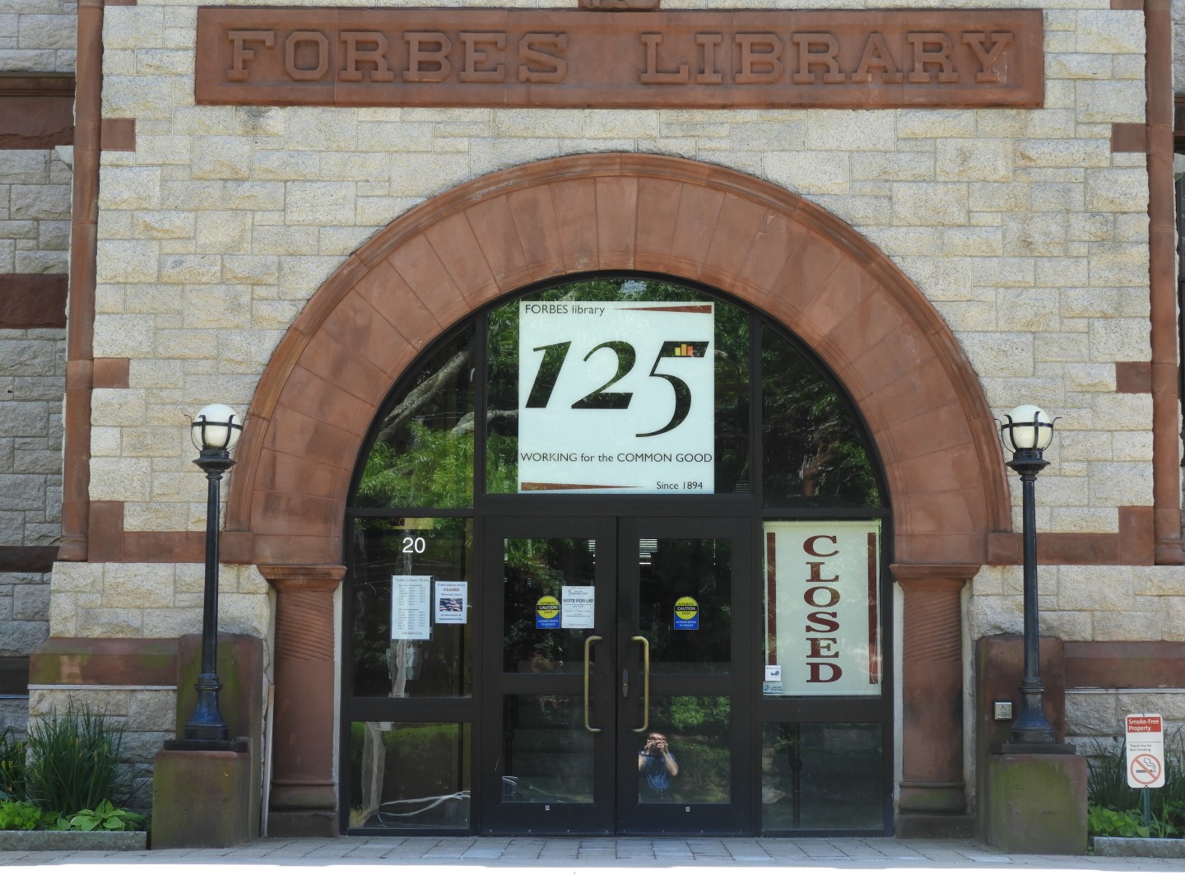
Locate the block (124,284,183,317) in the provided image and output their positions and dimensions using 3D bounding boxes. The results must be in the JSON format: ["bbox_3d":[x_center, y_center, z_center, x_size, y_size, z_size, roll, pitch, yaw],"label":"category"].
[{"bbox_3d":[-2.910,-0.947,18.254,0.379,0.214,0.200,0,-6,1],"label":"block"}]

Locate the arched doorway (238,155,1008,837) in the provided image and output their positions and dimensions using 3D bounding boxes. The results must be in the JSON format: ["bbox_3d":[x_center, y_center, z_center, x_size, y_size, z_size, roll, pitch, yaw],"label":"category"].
[{"bbox_3d":[0.198,0.339,18.355,5.091,4.532,0.600,0,-7,1],"label":"arched doorway"}]

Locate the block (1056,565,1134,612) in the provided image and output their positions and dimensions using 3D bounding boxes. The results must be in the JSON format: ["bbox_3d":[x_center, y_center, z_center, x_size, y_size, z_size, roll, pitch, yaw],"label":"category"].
[{"bbox_3d":[3.288,0.955,18.029,0.508,0.315,0.250,0,-7,1],"label":"block"}]

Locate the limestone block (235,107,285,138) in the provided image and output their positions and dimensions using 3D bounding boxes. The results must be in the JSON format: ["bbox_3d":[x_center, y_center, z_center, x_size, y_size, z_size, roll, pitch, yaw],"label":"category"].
[{"bbox_3d":[-2.228,-2.149,18.429,0.338,0.205,0.200,0,-7,0],"label":"limestone block"}]

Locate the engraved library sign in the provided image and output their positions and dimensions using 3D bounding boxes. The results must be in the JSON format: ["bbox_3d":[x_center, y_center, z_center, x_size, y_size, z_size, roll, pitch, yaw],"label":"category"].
[{"bbox_3d":[0.174,-2.556,18.260,5.607,0.675,0.150,0,-6,1],"label":"engraved library sign"}]

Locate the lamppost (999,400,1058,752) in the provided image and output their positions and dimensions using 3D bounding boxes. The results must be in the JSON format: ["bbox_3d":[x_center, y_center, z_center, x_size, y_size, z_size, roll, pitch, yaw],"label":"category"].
[{"bbox_3d":[2.761,0.821,17.287,0.397,2.165,0.395,0,-6,1],"label":"lamppost"}]

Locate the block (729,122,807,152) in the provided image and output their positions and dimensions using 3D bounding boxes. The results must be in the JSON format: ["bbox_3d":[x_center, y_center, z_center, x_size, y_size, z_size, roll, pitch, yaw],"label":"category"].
[{"bbox_3d":[1.161,-2.034,18.277,0.494,0.197,0.200,0,-6,1],"label":"block"}]

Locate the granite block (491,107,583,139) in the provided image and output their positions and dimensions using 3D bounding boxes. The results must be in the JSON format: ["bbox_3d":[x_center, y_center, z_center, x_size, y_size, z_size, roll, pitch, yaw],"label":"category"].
[{"bbox_3d":[-0.359,-2.126,18.274,0.603,0.207,0.160,0,-6,1],"label":"granite block"}]

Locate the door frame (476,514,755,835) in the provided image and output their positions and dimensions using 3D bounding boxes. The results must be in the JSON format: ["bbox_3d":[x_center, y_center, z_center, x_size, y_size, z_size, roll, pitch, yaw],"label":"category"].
[{"bbox_3d":[0.154,1.533,18.296,1.824,2.115,0.100,0,-7,1],"label":"door frame"}]

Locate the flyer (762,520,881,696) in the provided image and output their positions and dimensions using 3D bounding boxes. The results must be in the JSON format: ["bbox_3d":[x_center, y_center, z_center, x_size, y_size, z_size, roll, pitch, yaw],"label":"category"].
[{"bbox_3d":[1.534,1.094,18.308,0.782,1.181,0.010,0,-6,1],"label":"flyer"}]

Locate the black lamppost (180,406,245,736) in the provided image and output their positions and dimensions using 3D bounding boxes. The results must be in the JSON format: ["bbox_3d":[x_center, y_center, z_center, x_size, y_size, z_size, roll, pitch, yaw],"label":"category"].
[{"bbox_3d":[-2.366,0.800,17.092,0.412,2.111,0.412,0,-6,1],"label":"black lamppost"}]

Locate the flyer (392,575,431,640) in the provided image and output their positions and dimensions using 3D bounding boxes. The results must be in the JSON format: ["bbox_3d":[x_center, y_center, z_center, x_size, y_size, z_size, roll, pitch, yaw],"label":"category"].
[{"bbox_3d":[-1.214,1.095,18.401,0.269,0.441,0.005,0,-6,1],"label":"flyer"}]

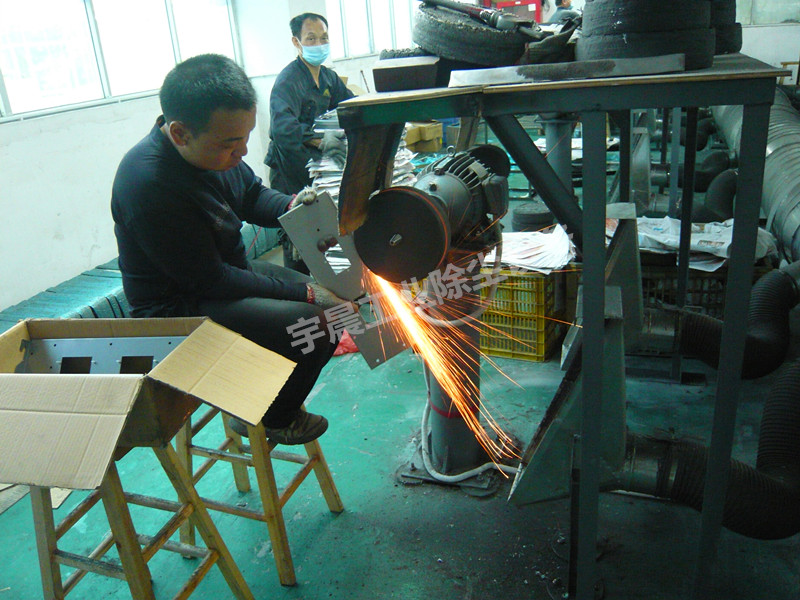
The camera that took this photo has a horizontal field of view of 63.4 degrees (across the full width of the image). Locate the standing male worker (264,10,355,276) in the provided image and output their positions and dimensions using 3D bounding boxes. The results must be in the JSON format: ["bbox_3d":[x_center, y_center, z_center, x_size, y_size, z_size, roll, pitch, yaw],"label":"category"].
[{"bbox_3d":[-0.443,-0.662,3.415,0.430,1.600,0.520,12,28,37],"label":"standing male worker"}]

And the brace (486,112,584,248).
[{"bbox_3d":[0.315,-0.277,1.429,0.050,0.345,0.050,-35,10,23],"label":"brace"}]

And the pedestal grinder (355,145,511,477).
[{"bbox_3d":[0.155,0.095,2.227,0.400,1.140,0.650,4,23,23],"label":"pedestal grinder"}]

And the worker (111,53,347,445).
[{"bbox_3d":[-0.470,-0.077,1.762,0.660,1.100,0.520,2,22,19],"label":"worker"}]

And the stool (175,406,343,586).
[{"bbox_3d":[-0.459,0.461,1.954,0.385,0.620,0.345,3,24,22],"label":"stool"}]

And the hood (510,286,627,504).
[{"bbox_3d":[0.531,0.305,2.018,0.370,0.670,0.250,2,23,20],"label":"hood"}]

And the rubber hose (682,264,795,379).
[{"bbox_3d":[1.368,0.075,2.628,0.430,0.470,0.310,2,23,20],"label":"rubber hose"}]

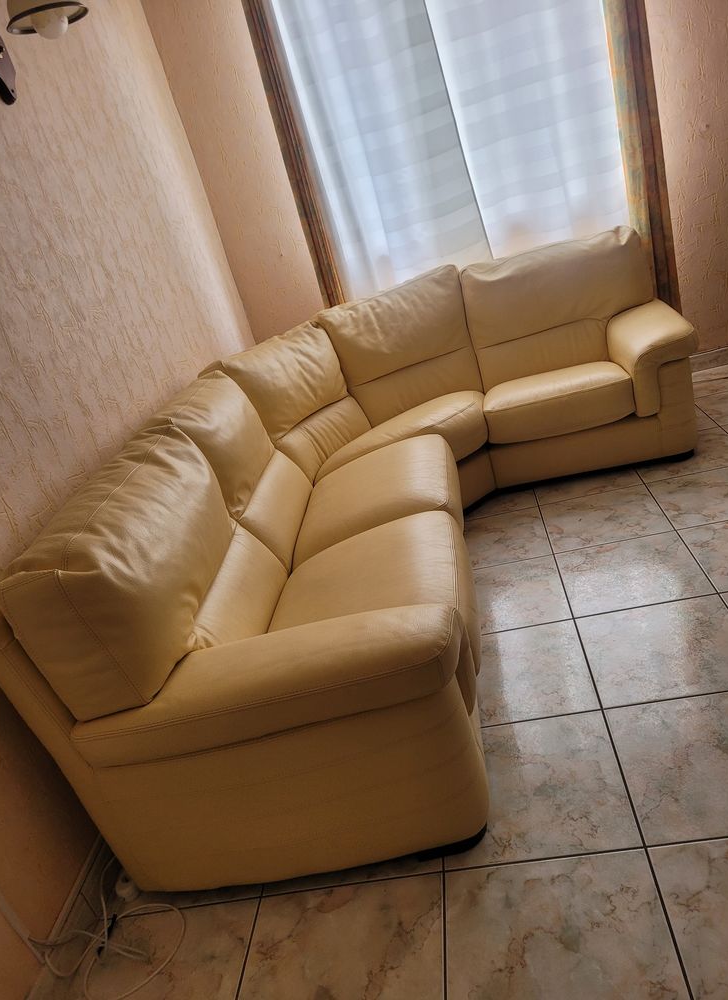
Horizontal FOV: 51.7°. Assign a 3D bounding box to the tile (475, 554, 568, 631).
[{"bbox_3d":[0.472,0.341,2.589,0.430,0.010,0.430,-13,22,11],"label":"tile"}]

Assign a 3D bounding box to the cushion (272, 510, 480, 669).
[{"bbox_3d":[0.008,0.297,2.045,0.602,0.206,0.611,-13,22,11],"label":"cushion"}]

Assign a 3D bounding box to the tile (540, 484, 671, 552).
[{"bbox_3d":[0.879,0.068,2.768,0.405,0.010,0.405,-12,22,11],"label":"tile"}]

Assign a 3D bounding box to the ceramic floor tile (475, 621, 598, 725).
[{"bbox_3d":[0.417,0.489,2.097,0.405,0.010,0.405,-12,22,11],"label":"ceramic floor tile"}]

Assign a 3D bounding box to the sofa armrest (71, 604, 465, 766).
[{"bbox_3d":[-0.189,0.370,1.585,0.808,0.185,0.232,-13,22,11],"label":"sofa armrest"}]

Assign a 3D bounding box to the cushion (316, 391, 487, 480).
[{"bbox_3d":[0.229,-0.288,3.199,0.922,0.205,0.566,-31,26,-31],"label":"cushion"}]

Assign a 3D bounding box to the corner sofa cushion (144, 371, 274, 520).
[{"bbox_3d":[-0.524,-0.191,2.541,0.215,0.378,0.602,-22,20,14],"label":"corner sofa cushion"}]

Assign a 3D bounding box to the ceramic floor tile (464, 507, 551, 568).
[{"bbox_3d":[0.507,0.167,2.981,0.430,0.010,0.430,-13,22,11],"label":"ceramic floor tile"}]

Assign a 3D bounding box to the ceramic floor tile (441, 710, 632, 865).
[{"bbox_3d":[0.384,0.656,1.724,0.405,0.010,0.405,-12,22,11],"label":"ceramic floor tile"}]

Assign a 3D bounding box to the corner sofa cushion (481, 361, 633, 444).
[{"bbox_3d":[0.825,-0.469,3.293,0.611,0.215,0.585,-13,22,11],"label":"corner sofa cushion"}]

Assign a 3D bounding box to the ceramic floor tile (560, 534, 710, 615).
[{"bbox_3d":[0.845,0.235,2.395,0.405,0.010,0.405,-12,22,11],"label":"ceramic floor tile"}]

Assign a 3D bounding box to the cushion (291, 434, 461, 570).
[{"bbox_3d":[0.062,0.024,2.588,0.566,0.205,0.615,-15,22,12],"label":"cushion"}]

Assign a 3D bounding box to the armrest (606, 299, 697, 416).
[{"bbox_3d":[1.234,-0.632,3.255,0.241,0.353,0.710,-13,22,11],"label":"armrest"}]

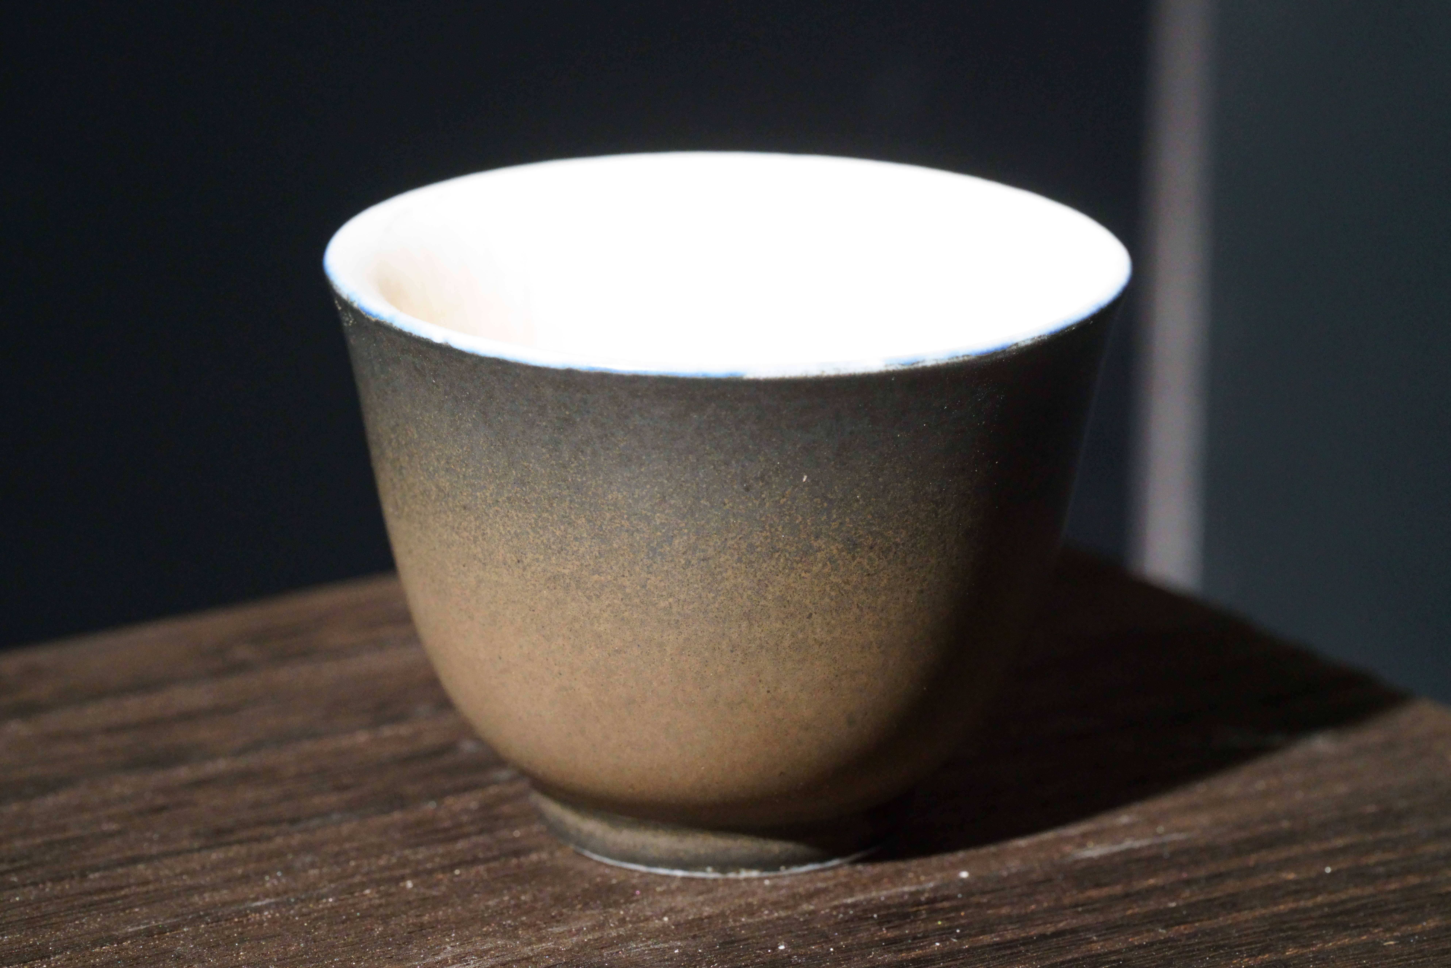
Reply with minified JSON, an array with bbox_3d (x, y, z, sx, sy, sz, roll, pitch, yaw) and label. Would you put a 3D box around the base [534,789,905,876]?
[{"bbox_3d":[0.000,0.026,0.552,0.034,0.005,0.034,0,18,0],"label":"base"}]

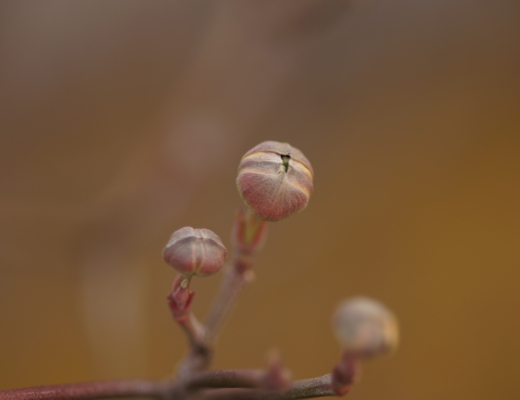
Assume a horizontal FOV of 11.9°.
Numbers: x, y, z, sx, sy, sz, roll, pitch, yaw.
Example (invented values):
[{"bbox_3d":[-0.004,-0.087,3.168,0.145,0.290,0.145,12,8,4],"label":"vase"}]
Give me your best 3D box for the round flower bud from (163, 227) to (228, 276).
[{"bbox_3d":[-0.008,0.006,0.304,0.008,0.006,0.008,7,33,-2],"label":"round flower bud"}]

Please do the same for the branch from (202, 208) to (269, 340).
[{"bbox_3d":[-0.003,0.010,0.313,0.004,0.018,0.003,16,19,0],"label":"branch"}]

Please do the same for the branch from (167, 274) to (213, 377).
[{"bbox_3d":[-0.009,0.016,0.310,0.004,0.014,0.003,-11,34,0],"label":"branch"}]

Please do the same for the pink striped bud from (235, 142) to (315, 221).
[{"bbox_3d":[0.002,-0.002,0.305,0.009,0.009,0.009,9,42,-8],"label":"pink striped bud"}]

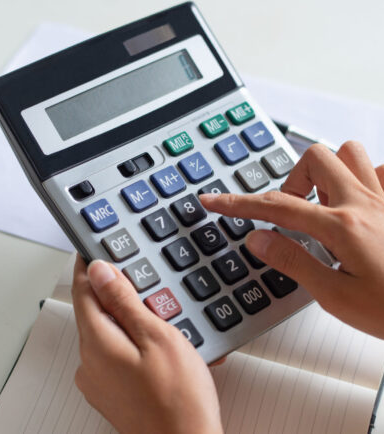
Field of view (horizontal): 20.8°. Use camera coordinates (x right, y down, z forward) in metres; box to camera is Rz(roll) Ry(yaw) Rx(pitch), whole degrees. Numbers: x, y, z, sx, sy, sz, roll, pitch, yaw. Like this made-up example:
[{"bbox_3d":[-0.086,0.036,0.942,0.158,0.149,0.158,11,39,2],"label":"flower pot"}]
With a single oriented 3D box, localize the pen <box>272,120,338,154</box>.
[{"bbox_3d":[0.053,-0.069,0.759,0.142,0.011,0.010,25,53,20],"label":"pen"}]

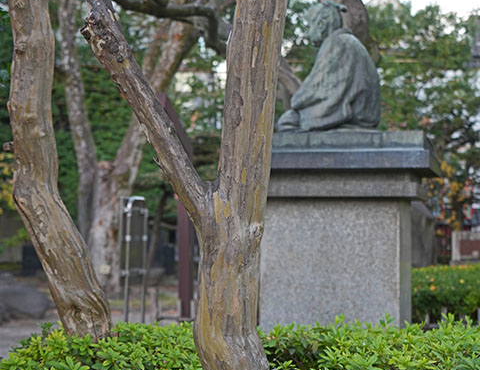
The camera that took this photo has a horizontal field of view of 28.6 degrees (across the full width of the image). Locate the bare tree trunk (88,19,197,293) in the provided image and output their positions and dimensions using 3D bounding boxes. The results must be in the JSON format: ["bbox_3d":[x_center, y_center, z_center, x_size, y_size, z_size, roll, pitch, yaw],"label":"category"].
[{"bbox_3d":[-1.411,-0.412,13.600,1.550,3.970,0.850,0,-1,0],"label":"bare tree trunk"}]

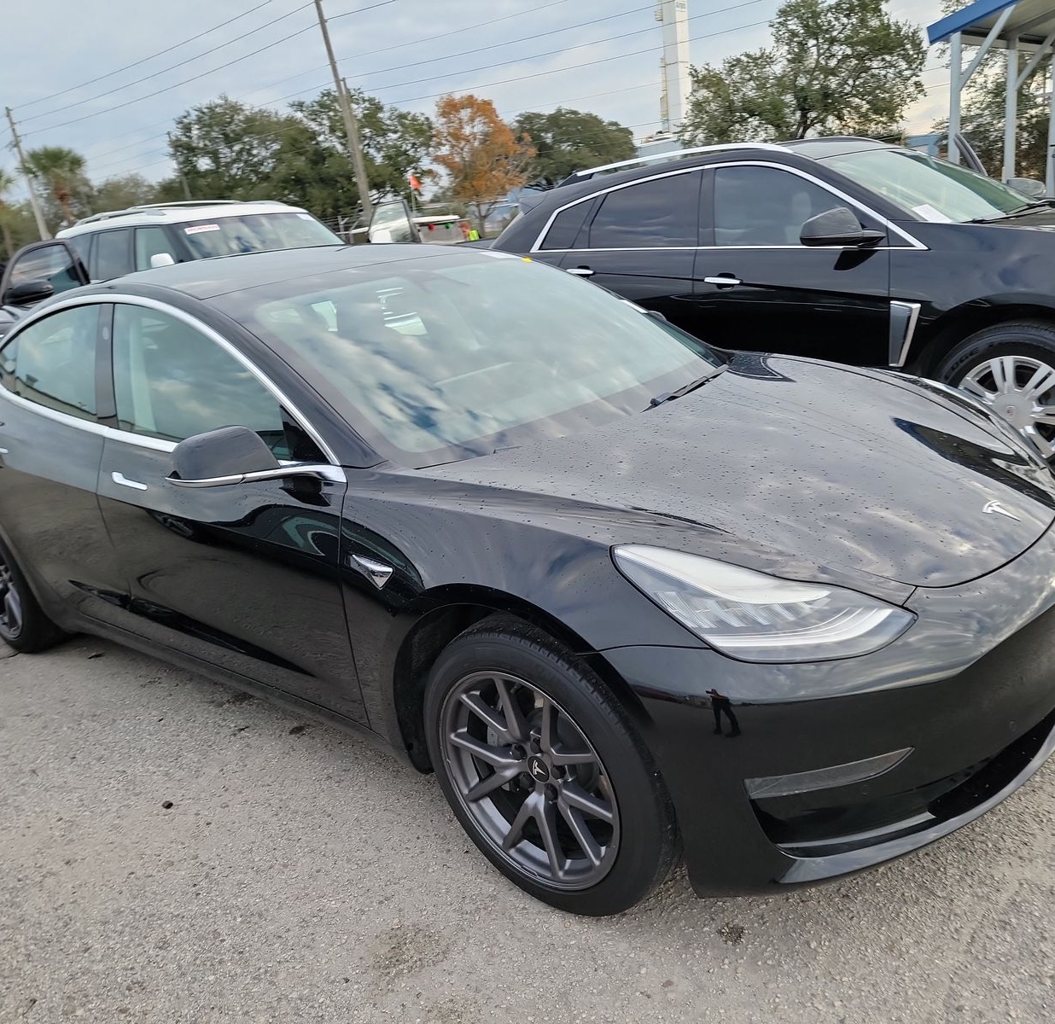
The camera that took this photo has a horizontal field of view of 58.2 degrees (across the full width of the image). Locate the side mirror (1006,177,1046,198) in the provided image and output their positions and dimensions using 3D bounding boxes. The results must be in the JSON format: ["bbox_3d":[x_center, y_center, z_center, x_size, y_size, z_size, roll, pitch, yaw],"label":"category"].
[{"bbox_3d":[2.997,-1.935,5.695,0.270,0.190,0.170,-13,18,-18],"label":"side mirror"}]

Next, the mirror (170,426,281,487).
[{"bbox_3d":[-0.701,-0.130,2.240,0.170,0.150,0.230,7,22,41],"label":"mirror"}]

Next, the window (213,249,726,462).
[{"bbox_3d":[-0.108,-0.545,2.867,1.200,0.160,1.470,33,36,29],"label":"window"}]

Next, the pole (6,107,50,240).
[{"bbox_3d":[-28.711,-18.087,55.572,0.400,10.613,0.400,-18,20,-21],"label":"pole"}]

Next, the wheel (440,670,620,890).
[{"bbox_3d":[0.057,0.547,2.095,0.505,0.505,0.200,8,23,40],"label":"wheel"}]

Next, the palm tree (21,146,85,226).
[{"bbox_3d":[-22.965,-14.074,48.035,3.000,8.420,3.000,-7,16,0],"label":"palm tree"}]

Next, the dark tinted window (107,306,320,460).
[{"bbox_3d":[-0.872,-0.380,2.624,1.109,0.410,0.080,8,1,40],"label":"dark tinted window"}]

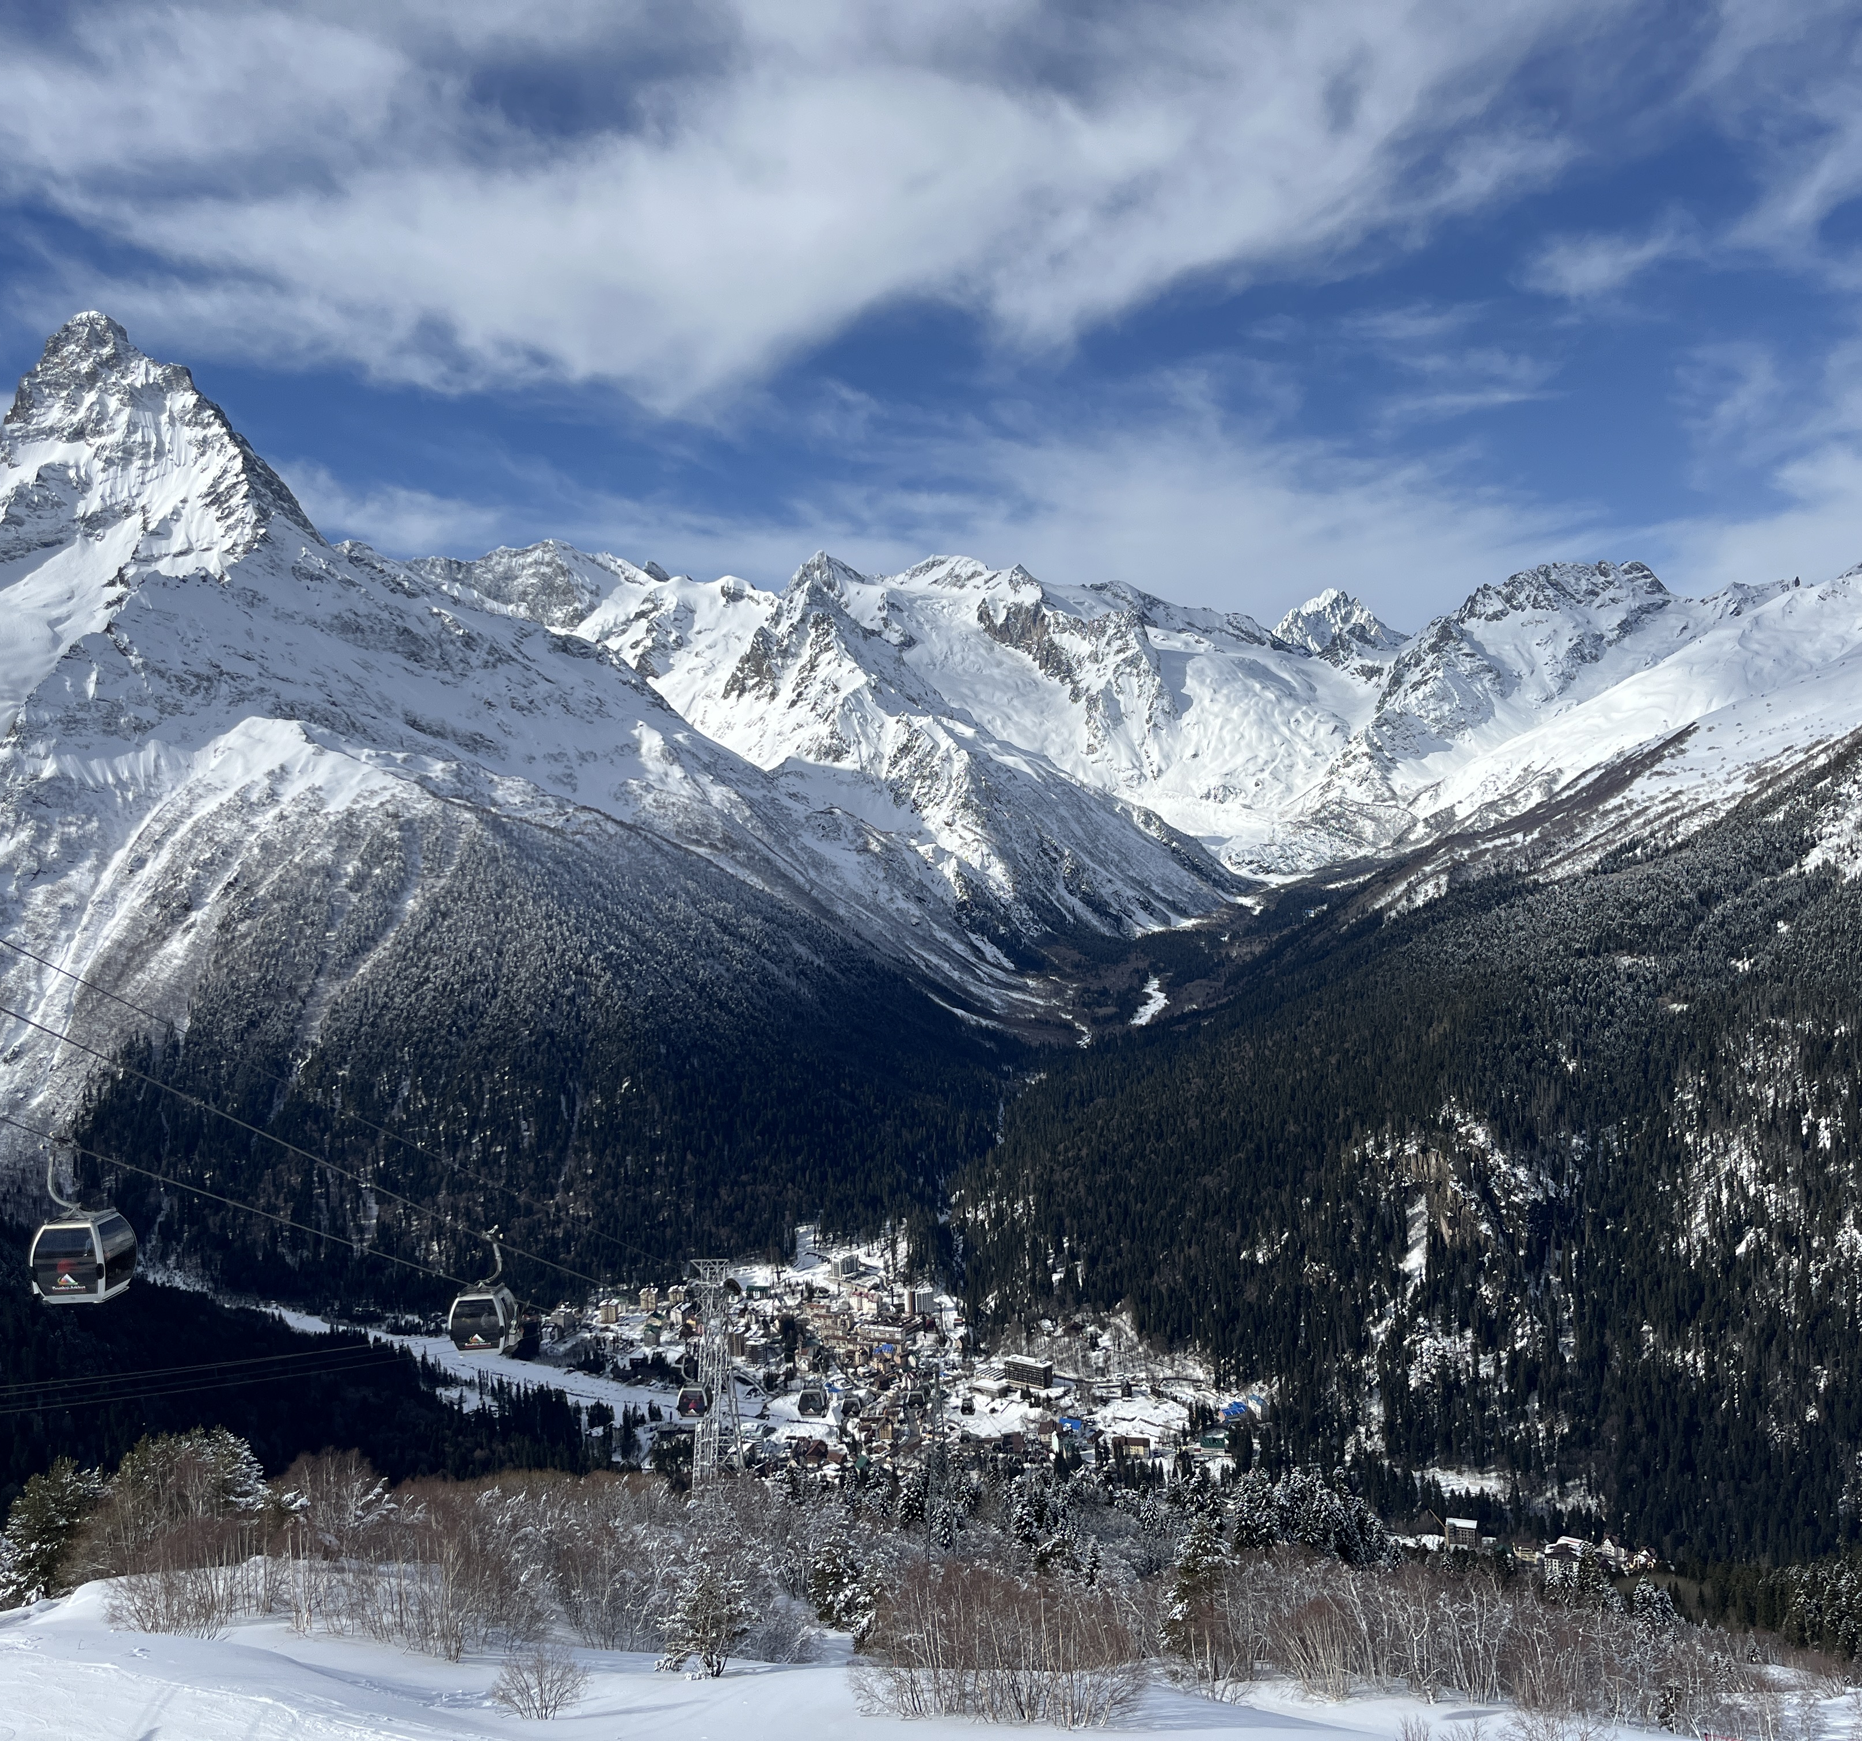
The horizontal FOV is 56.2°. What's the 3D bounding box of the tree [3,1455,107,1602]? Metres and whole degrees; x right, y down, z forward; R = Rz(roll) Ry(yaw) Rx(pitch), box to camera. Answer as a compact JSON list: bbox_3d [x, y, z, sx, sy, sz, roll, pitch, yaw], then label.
[{"bbox_3d":[-27.603,20.767,55.000,3.318,4.634,3.152,0,3,0],"label":"tree"}]

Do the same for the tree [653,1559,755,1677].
[{"bbox_3d":[-5.933,19.737,46.000,2.823,3.158,2.682,0,3,0],"label":"tree"}]

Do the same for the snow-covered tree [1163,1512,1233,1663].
[{"bbox_3d":[8.285,22.243,54.000,2.359,4.887,2.241,0,3,0],"label":"snow-covered tree"}]

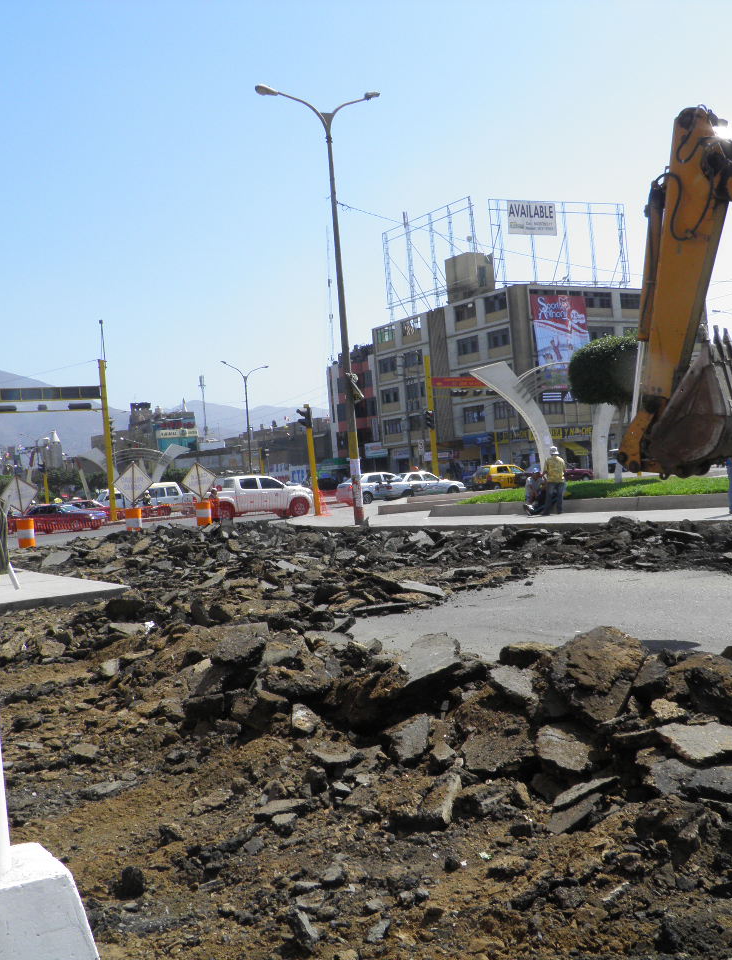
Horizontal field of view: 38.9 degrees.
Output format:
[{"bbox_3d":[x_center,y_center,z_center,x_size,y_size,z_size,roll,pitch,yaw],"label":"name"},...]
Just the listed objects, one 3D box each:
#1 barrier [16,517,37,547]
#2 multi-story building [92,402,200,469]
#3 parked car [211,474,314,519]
[{"bbox_3d":[-11.264,1.749,34.405,0.580,0.960,0.580,-5,0,-10],"label":"barrier"},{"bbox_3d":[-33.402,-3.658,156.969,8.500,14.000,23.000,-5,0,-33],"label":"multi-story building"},{"bbox_3d":[-4.402,0.734,42.003,5.150,1.800,1.800,-5,0,-17],"label":"parked car"}]

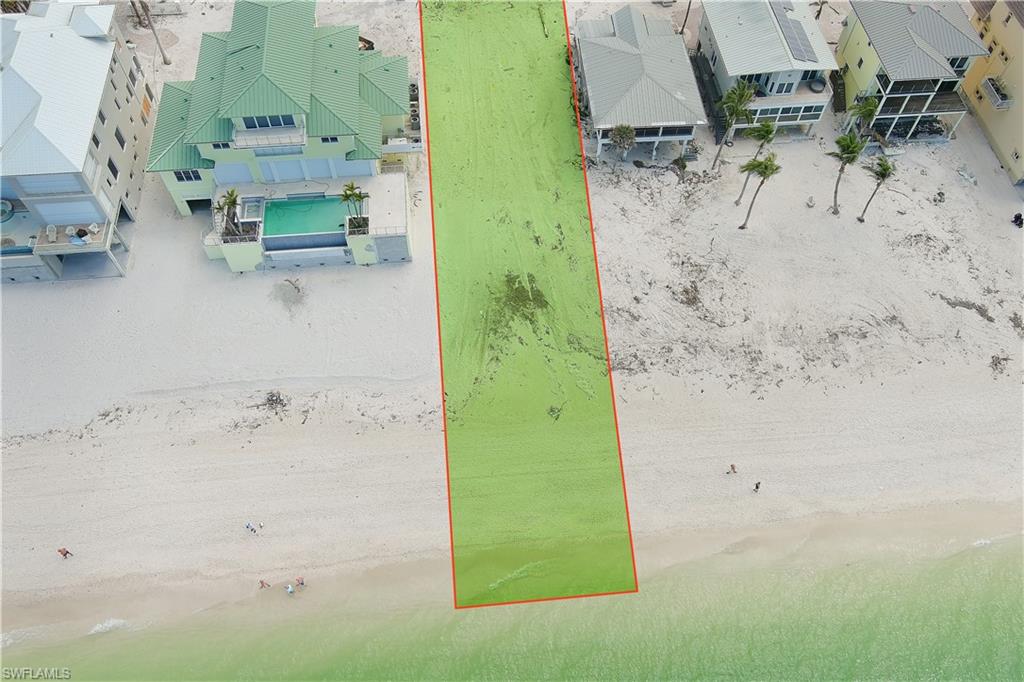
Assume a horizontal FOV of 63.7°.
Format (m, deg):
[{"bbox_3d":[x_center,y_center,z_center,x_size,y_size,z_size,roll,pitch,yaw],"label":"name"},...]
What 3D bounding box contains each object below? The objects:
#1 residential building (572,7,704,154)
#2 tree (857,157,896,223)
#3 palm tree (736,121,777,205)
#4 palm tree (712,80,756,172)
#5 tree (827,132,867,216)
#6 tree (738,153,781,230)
[{"bbox_3d":[13.498,-27.847,89.369,11.510,7.230,16.980,-3,58,-3],"label":"residential building"},{"bbox_3d":[32.650,-13.820,76.070,3.150,8.260,2.750,0,58,-1],"label":"tree"},{"bbox_3d":[21.740,-16.190,76.120,3.050,10.430,2.850,0,58,-1],"label":"palm tree"},{"bbox_3d":[20.440,-20.050,78.390,4.180,10.630,4.030,0,58,-1],"label":"palm tree"},{"bbox_3d":[29.770,-15.010,75.780,4.030,9.940,3.250,0,58,-1],"label":"tree"},{"bbox_3d":[21.570,-13.320,74.790,3.640,9.640,2.950,0,58,-1],"label":"tree"}]

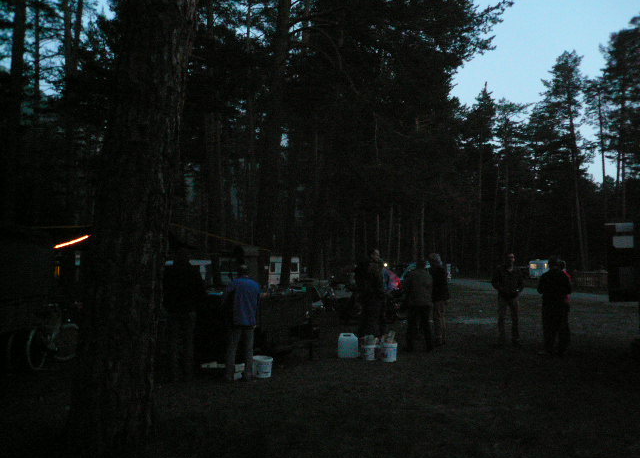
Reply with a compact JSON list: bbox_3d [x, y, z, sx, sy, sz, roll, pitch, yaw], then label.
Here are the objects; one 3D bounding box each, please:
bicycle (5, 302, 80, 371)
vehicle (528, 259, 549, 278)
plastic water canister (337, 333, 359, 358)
[{"bbox_3d":[-4.200,1.635,8.050,0.580,1.030,1.750,0,-4,-7],"label":"bicycle"},{"bbox_3d":[28.238,5.074,66.000,2.200,2.450,4.800,-3,-5,37],"label":"vehicle"},{"bbox_3d":[0.466,1.927,8.550,0.325,0.395,0.220,0,-4,-3],"label":"plastic water canister"}]

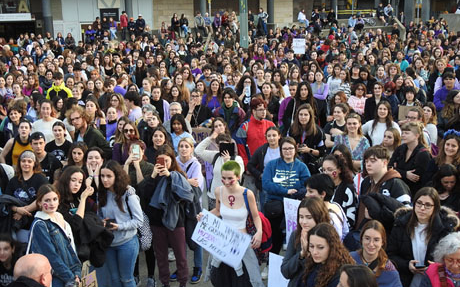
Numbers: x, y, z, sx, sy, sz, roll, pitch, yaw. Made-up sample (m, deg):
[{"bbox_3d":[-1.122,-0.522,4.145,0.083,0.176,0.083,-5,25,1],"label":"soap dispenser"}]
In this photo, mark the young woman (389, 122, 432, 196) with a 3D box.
[{"bbox_3d":[1.997,0.614,7.057,0.470,1.680,0.330,12,20,40],"label":"young woman"}]

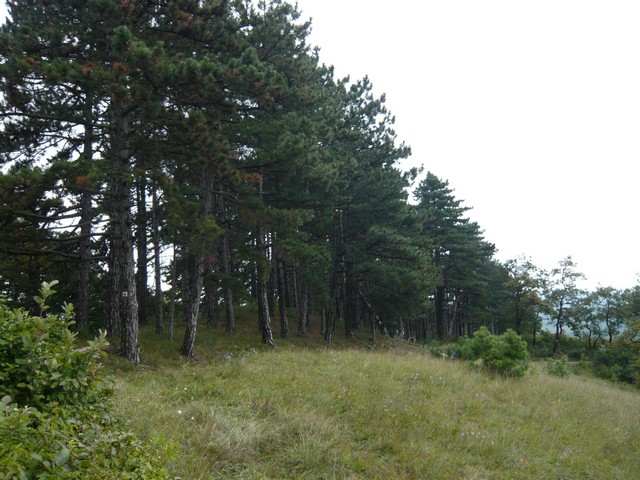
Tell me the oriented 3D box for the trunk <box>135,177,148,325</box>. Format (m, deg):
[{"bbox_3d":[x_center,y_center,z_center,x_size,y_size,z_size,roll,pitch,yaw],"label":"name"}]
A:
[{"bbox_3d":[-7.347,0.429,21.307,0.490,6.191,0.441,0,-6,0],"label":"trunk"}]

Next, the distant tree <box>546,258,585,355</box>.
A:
[{"bbox_3d":[14.360,3.805,30.283,2.223,5.689,2.001,0,-6,0],"label":"distant tree"}]

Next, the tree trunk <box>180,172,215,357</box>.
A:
[{"bbox_3d":[-3.204,0.598,13.539,0.756,4.813,0.453,0,-6,0],"label":"tree trunk"}]

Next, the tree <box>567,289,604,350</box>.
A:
[{"bbox_3d":[17.082,5.085,33.183,2.307,3.680,2.077,0,-6,0],"label":"tree"}]

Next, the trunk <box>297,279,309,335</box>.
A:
[{"bbox_3d":[-0.663,2.551,19.608,0.386,2.179,0.348,0,-6,0],"label":"trunk"}]

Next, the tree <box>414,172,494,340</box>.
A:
[{"bbox_3d":[8.714,0.981,33.541,5.183,10.904,4.665,0,-6,0],"label":"tree"}]

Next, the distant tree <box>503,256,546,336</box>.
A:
[{"bbox_3d":[14.330,3.798,36.277,2.803,5.575,2.523,0,-6,0],"label":"distant tree"}]

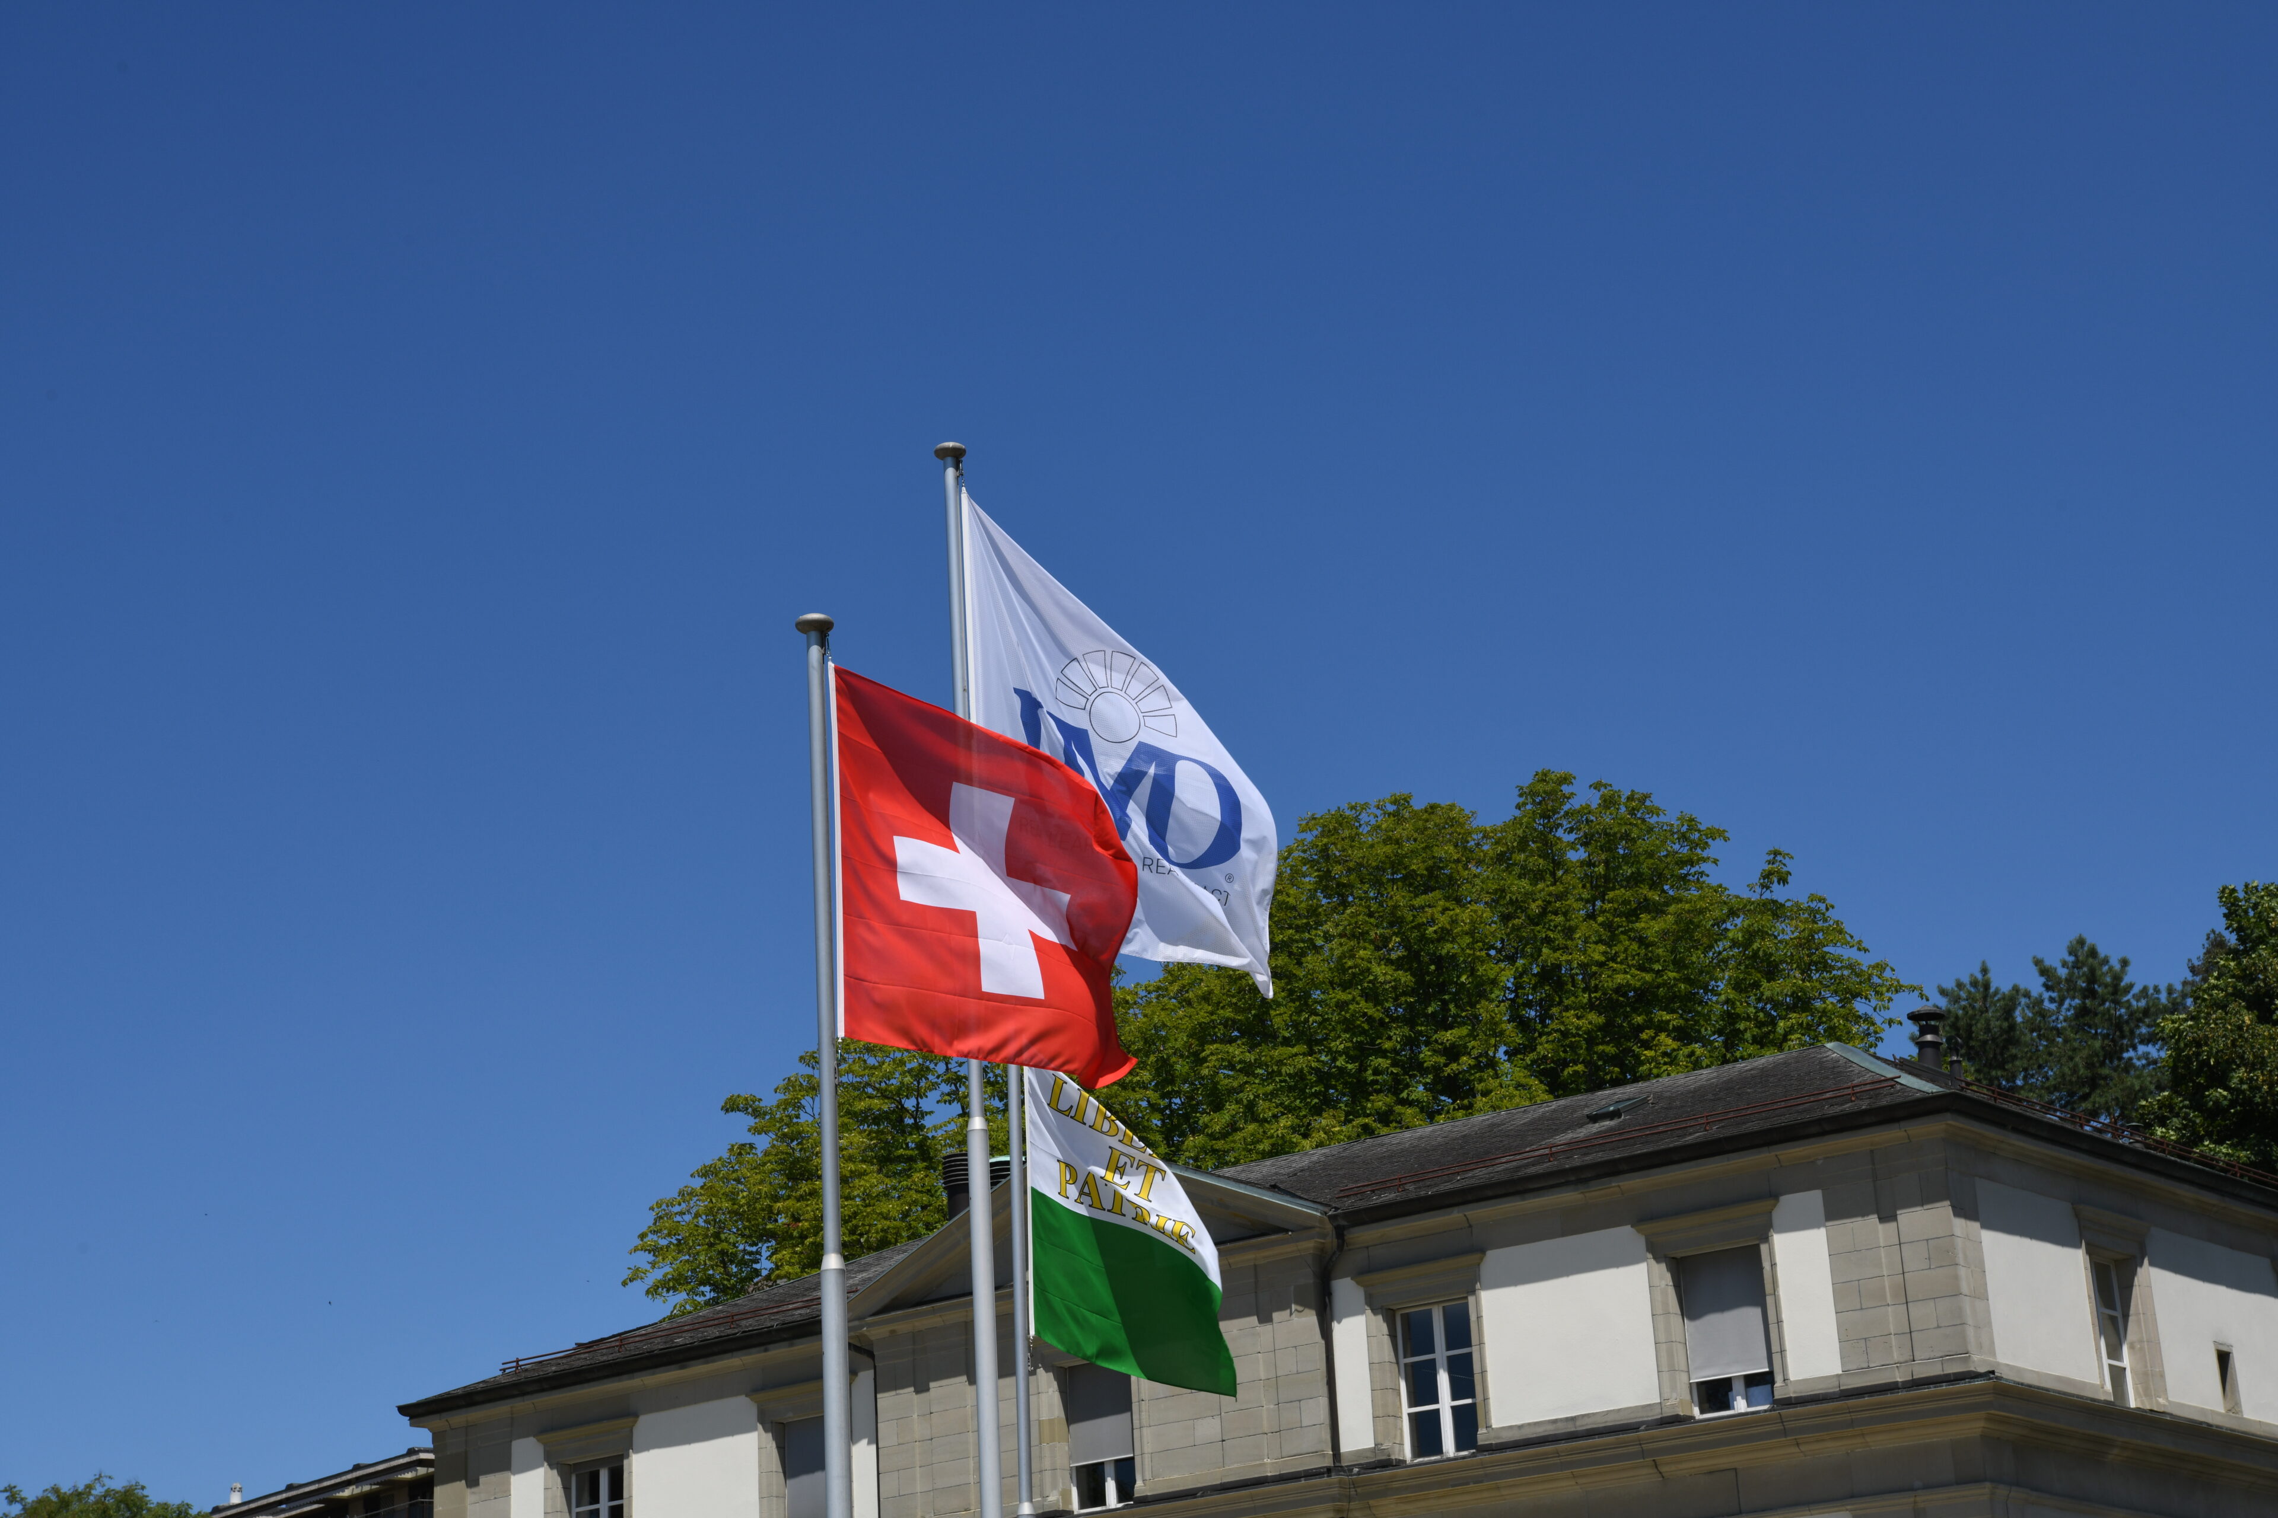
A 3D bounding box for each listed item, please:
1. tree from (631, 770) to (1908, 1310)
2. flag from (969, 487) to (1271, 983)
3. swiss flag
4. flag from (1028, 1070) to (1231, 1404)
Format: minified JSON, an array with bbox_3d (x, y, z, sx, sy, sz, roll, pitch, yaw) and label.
[{"bbox_3d":[2.631,11.183,75.255,22.000,22.102,17.000,-4,-18,1],"label":"tree"},{"bbox_3d":[-0.019,-0.098,20.066,1.600,2.186,0.600,6,-21,-26],"label":"flag"},{"bbox_3d":[-0.560,0.448,16.783,1.250,1.589,0.450,6,-21,-26],"label":"swiss flag"},{"bbox_3d":[-0.028,2.202,21.620,1.120,1.645,0.450,7,-21,-28],"label":"flag"}]

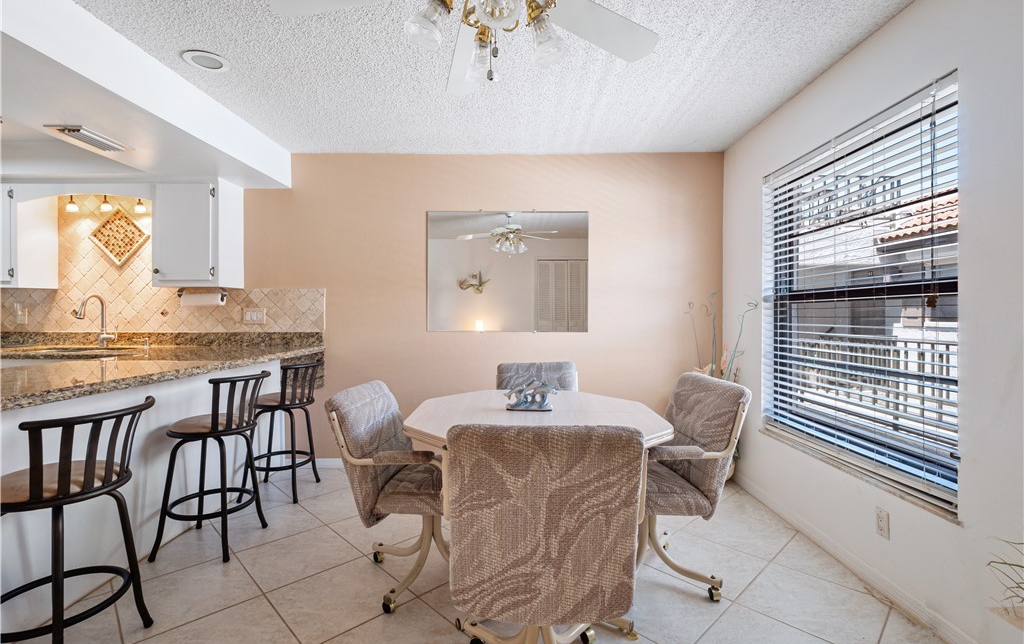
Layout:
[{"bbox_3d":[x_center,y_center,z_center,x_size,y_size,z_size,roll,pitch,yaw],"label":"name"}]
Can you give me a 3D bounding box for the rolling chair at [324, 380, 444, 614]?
[{"bbox_3d":[-0.406,0.698,2.088,0.620,0.890,0.570,0,1,4],"label":"rolling chair"}]

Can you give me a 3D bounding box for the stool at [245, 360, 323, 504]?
[{"bbox_3d":[-1.516,0.684,3.130,0.460,0.885,0.420,0,1,14],"label":"stool"}]

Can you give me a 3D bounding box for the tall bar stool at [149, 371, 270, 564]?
[{"bbox_3d":[-1.522,0.691,2.415,0.460,0.885,0.420,0,1,15],"label":"tall bar stool"}]

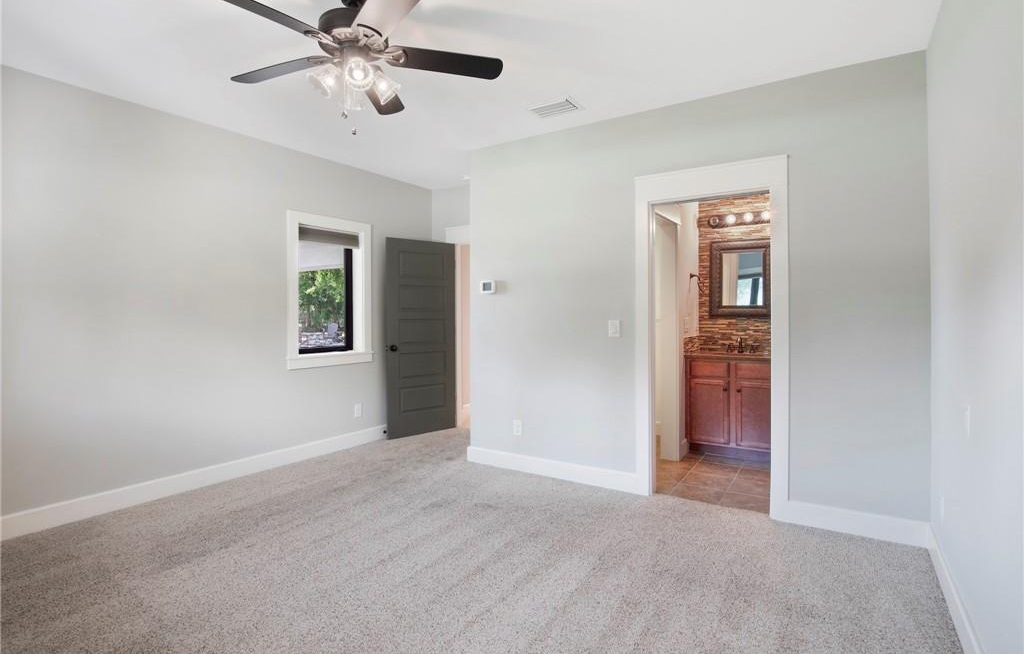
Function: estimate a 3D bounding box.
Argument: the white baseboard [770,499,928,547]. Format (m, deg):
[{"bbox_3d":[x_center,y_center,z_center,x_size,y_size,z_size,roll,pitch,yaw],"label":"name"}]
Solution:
[{"bbox_3d":[1.978,1.153,2.824,0.767,0.145,0.022,0,1,31],"label":"white baseboard"}]

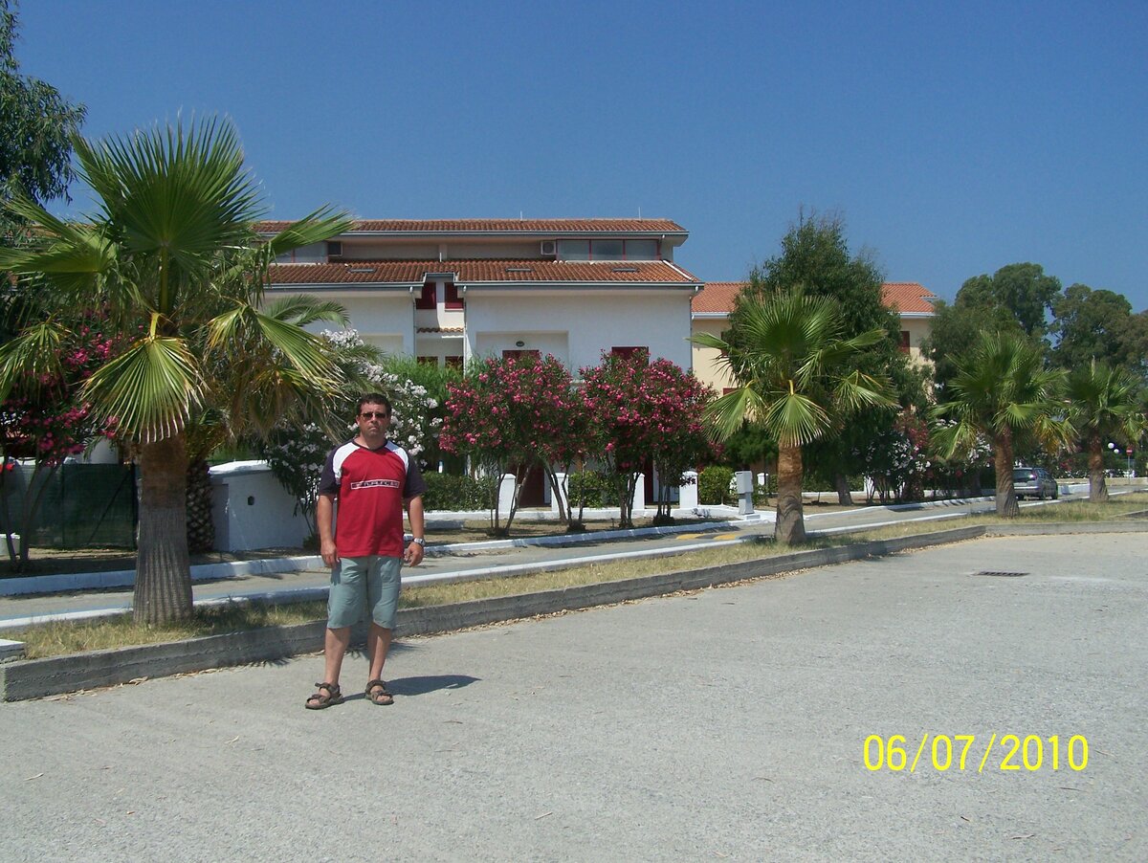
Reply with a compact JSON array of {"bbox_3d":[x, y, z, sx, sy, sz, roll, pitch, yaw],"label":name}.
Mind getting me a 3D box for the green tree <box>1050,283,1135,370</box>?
[{"bbox_3d":[41.148,-3.830,100.000,7.200,15.500,7.000,0,-1,0],"label":"green tree"}]

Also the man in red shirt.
[{"bbox_3d":[-1.182,0.669,7.200,0.650,1.760,0.400,0,-1,-7],"label":"man in red shirt"}]

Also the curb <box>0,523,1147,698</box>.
[{"bbox_3d":[3.220,1.653,16.441,2.026,0.240,22.585,-1,-2,40],"label":"curb"}]

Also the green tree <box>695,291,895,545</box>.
[{"bbox_3d":[3.108,-0.181,17.700,2.750,3.500,2.750,0,-1,0],"label":"green tree"}]

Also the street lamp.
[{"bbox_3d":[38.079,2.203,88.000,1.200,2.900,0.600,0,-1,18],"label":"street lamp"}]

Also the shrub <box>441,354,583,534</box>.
[{"bbox_3d":[-1.123,0.231,22.600,2.450,3.200,2.450,0,-1,0],"label":"shrub"}]

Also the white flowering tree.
[{"bbox_3d":[-3.751,0.040,21.000,2.950,3.450,2.800,0,-1,0],"label":"white flowering tree"}]

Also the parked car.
[{"bbox_3d":[22.526,2.539,62.000,1.800,1.600,4.400,-1,-2,33],"label":"parked car"}]

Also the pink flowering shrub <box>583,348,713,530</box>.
[{"bbox_3d":[1.485,0.107,25.600,2.600,3.500,2.600,0,-1,0],"label":"pink flowering shrub"}]

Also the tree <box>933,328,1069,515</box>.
[{"bbox_3d":[9.076,-0.163,26.800,2.800,3.850,2.800,0,-1,0],"label":"tree"}]

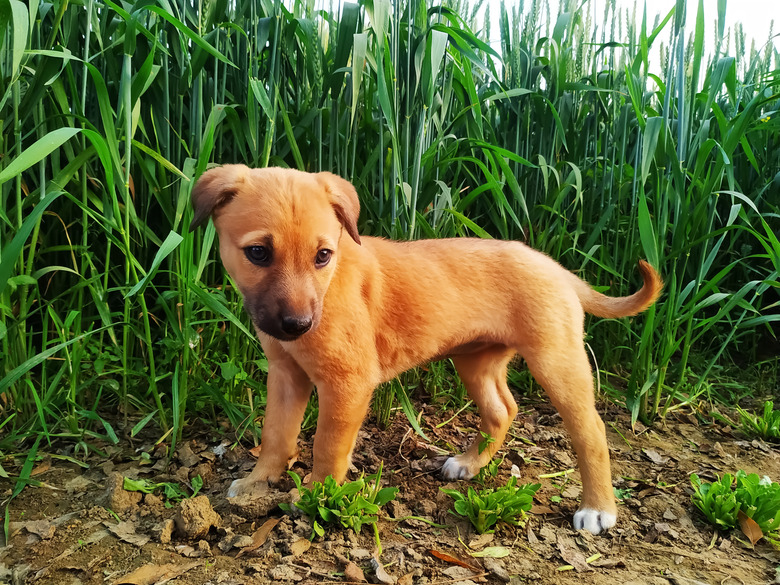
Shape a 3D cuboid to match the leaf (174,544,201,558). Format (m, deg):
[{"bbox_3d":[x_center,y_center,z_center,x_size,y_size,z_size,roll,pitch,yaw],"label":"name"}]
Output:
[{"bbox_3d":[-0.173,0.220,0.460,0.026,0.008,0.010,4,7,28],"label":"leaf"}]

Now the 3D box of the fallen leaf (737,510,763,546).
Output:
[{"bbox_3d":[0.327,0.214,0.492,0.013,0.030,0.006,-13,-32,-9],"label":"fallen leaf"}]

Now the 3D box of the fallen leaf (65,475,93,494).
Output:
[{"bbox_3d":[-0.337,0.205,0.578,0.030,0.006,0.028,4,7,23],"label":"fallen leaf"}]

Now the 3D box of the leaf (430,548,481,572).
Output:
[{"bbox_3d":[0.056,0.223,0.453,0.050,0.010,0.015,4,7,27],"label":"leaf"}]

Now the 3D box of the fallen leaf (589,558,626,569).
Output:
[{"bbox_3d":[0.183,0.226,0.451,0.029,0.008,0.010,0,7,-9],"label":"fallen leaf"}]

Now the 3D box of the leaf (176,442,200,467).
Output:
[{"bbox_3d":[-0.240,0.193,0.637,0.020,0.008,0.032,-29,49,-29],"label":"leaf"}]

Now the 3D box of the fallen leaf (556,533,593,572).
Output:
[{"bbox_3d":[0.153,0.222,0.462,0.019,0.008,0.045,-1,17,-6],"label":"fallen leaf"}]

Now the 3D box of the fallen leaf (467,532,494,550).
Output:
[{"bbox_3d":[0.082,0.222,0.484,0.009,0.006,0.035,7,9,42],"label":"fallen leaf"}]

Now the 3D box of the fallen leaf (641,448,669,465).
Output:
[{"bbox_3d":[0.324,0.203,0.666,0.029,0.006,0.024,16,22,42],"label":"fallen leaf"}]

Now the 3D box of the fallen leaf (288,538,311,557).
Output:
[{"bbox_3d":[-0.078,0.221,0.469,0.015,0.006,0.020,5,8,34],"label":"fallen leaf"}]

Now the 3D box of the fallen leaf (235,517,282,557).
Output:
[{"bbox_3d":[-0.115,0.214,0.475,0.012,0.010,0.056,7,20,19],"label":"fallen leaf"}]

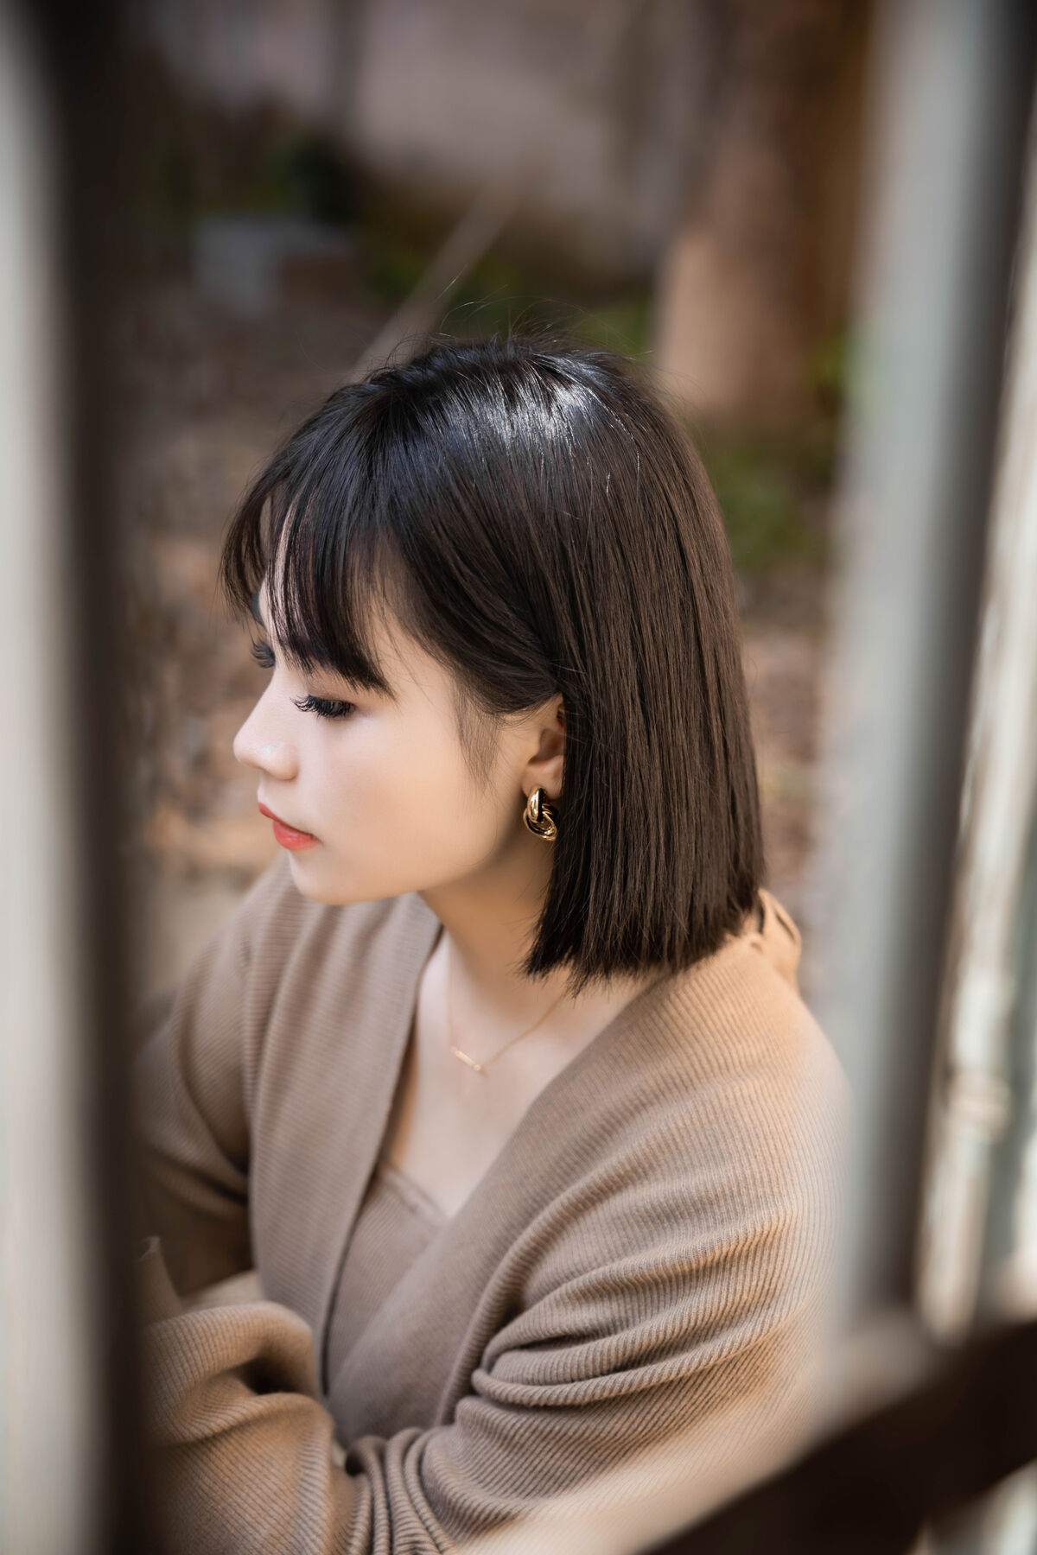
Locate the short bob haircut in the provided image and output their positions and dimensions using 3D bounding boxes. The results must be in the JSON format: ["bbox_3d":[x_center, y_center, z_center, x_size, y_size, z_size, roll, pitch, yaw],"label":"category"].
[{"bbox_3d":[-0.009,-0.064,1.085,0.255,0.280,0.210,-8,23,-26],"label":"short bob haircut"}]

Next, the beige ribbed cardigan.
[{"bbox_3d":[-0.035,0.262,1.180,0.450,0.450,0.360,18,26,37],"label":"beige ribbed cardigan"}]

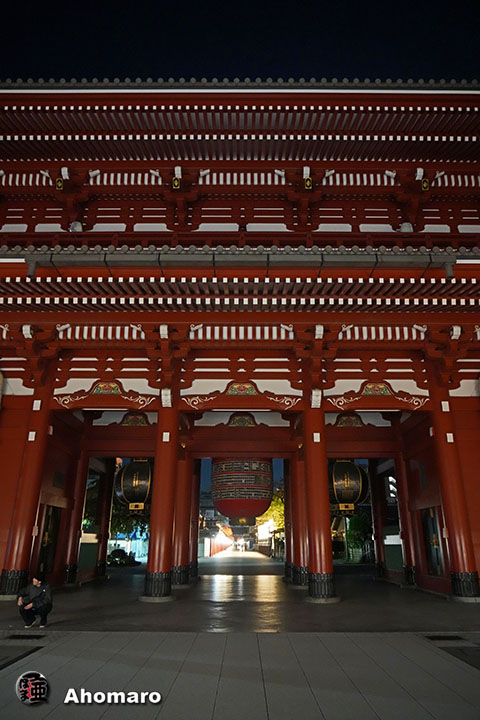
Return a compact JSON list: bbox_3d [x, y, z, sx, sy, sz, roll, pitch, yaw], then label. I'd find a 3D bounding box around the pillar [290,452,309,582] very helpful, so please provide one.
[{"bbox_3d":[2.354,6.000,18.296,0.730,4.900,0.730,0,-21,0],"label":"pillar"}]

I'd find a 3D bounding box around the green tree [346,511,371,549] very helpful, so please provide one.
[{"bbox_3d":[10.075,14.660,40.366,2.400,3.600,2.400,0,-21,0],"label":"green tree"}]

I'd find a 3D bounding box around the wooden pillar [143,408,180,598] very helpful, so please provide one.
[{"bbox_3d":[-2.282,4.022,14.434,0.740,5.750,0.740,0,-21,0],"label":"wooden pillar"}]

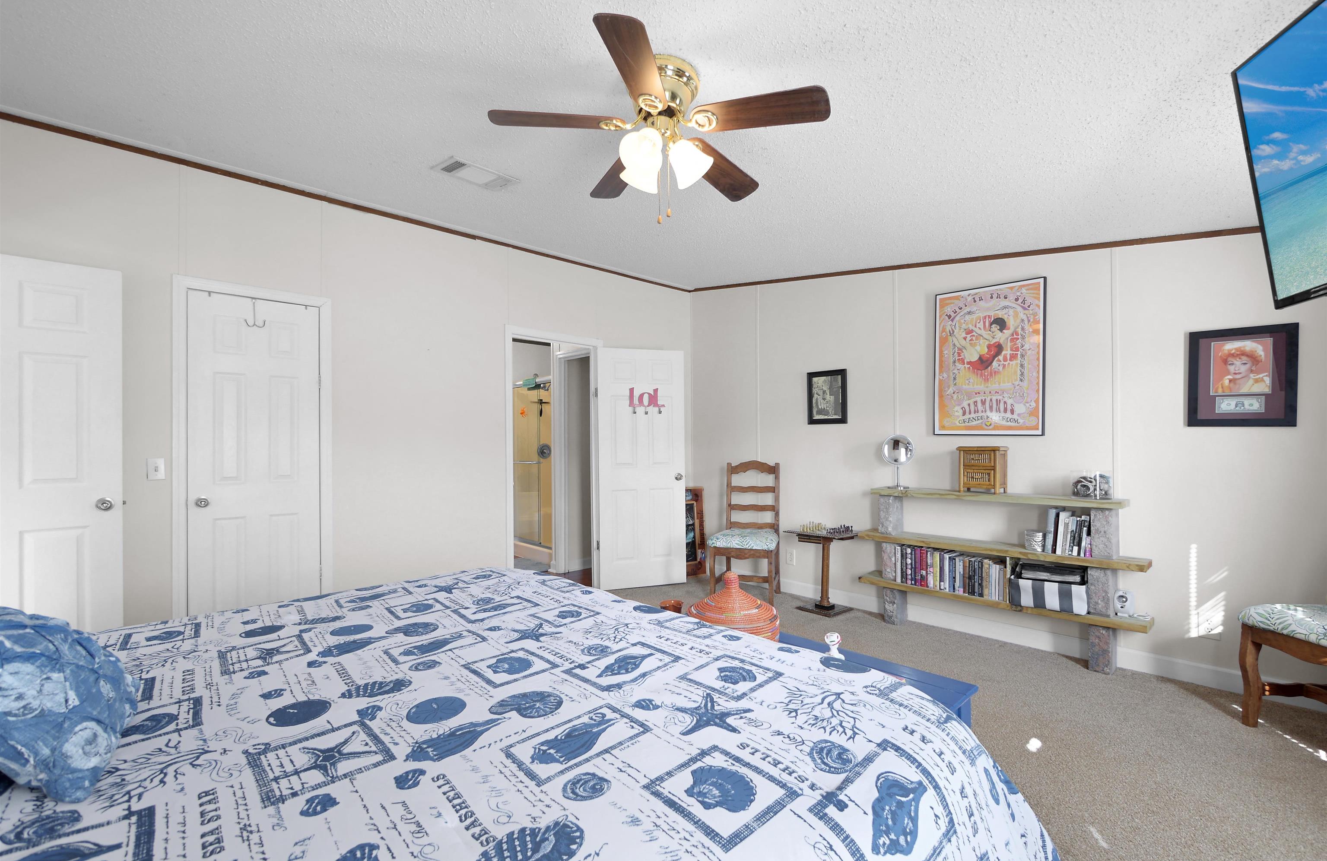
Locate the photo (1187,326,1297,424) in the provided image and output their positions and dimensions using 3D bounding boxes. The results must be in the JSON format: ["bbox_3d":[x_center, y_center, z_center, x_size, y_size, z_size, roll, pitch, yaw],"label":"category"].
[{"bbox_3d":[2.901,-0.265,2.698,0.374,0.494,0.030,-1,-1,43],"label":"photo"}]

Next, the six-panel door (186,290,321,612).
[{"bbox_3d":[-2.066,0.349,2.739,0.040,2.042,0.543,-1,-1,43],"label":"six-panel door"}]

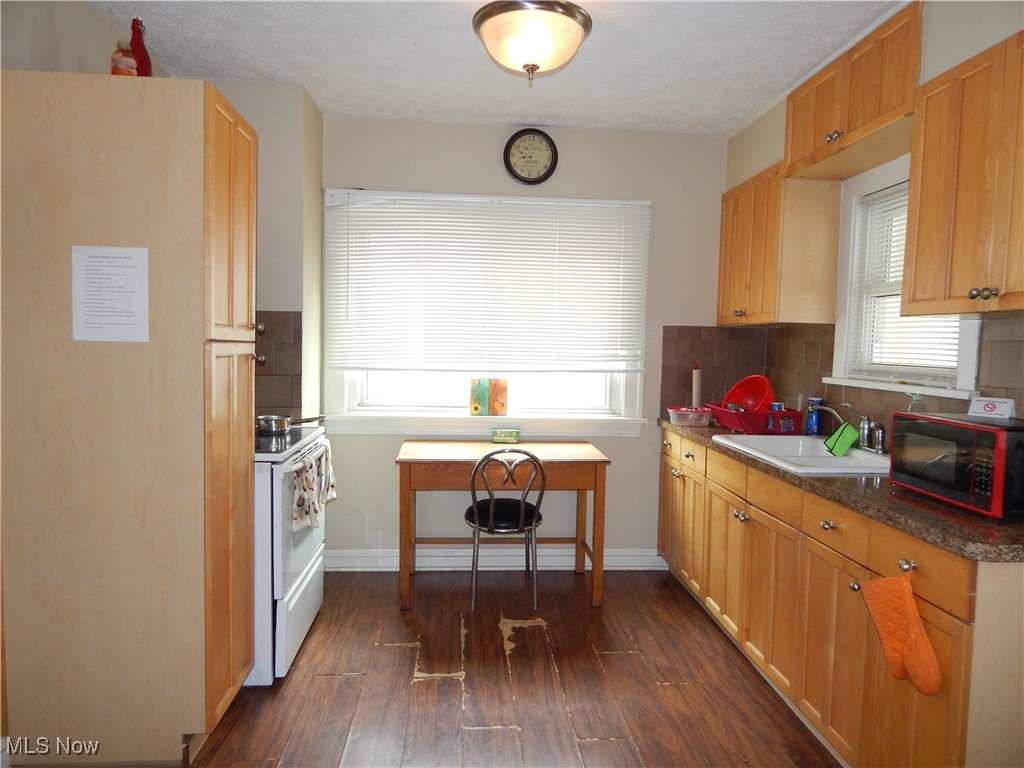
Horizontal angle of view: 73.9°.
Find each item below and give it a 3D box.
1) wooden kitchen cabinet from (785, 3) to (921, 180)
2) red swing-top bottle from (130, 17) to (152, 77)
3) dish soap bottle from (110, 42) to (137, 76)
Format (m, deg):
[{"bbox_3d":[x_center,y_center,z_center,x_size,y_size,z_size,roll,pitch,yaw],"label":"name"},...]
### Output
[{"bbox_3d":[1.476,-1.133,2.773,0.291,0.380,0.924,1,4,-4],"label":"wooden kitchen cabinet"},{"bbox_3d":[-1.248,-1.074,2.269,0.085,0.295,0.085,1,3,-4],"label":"red swing-top bottle"},{"bbox_3d":[-1.215,-0.993,2.135,0.080,0.151,0.080,1,4,-4],"label":"dish soap bottle"}]

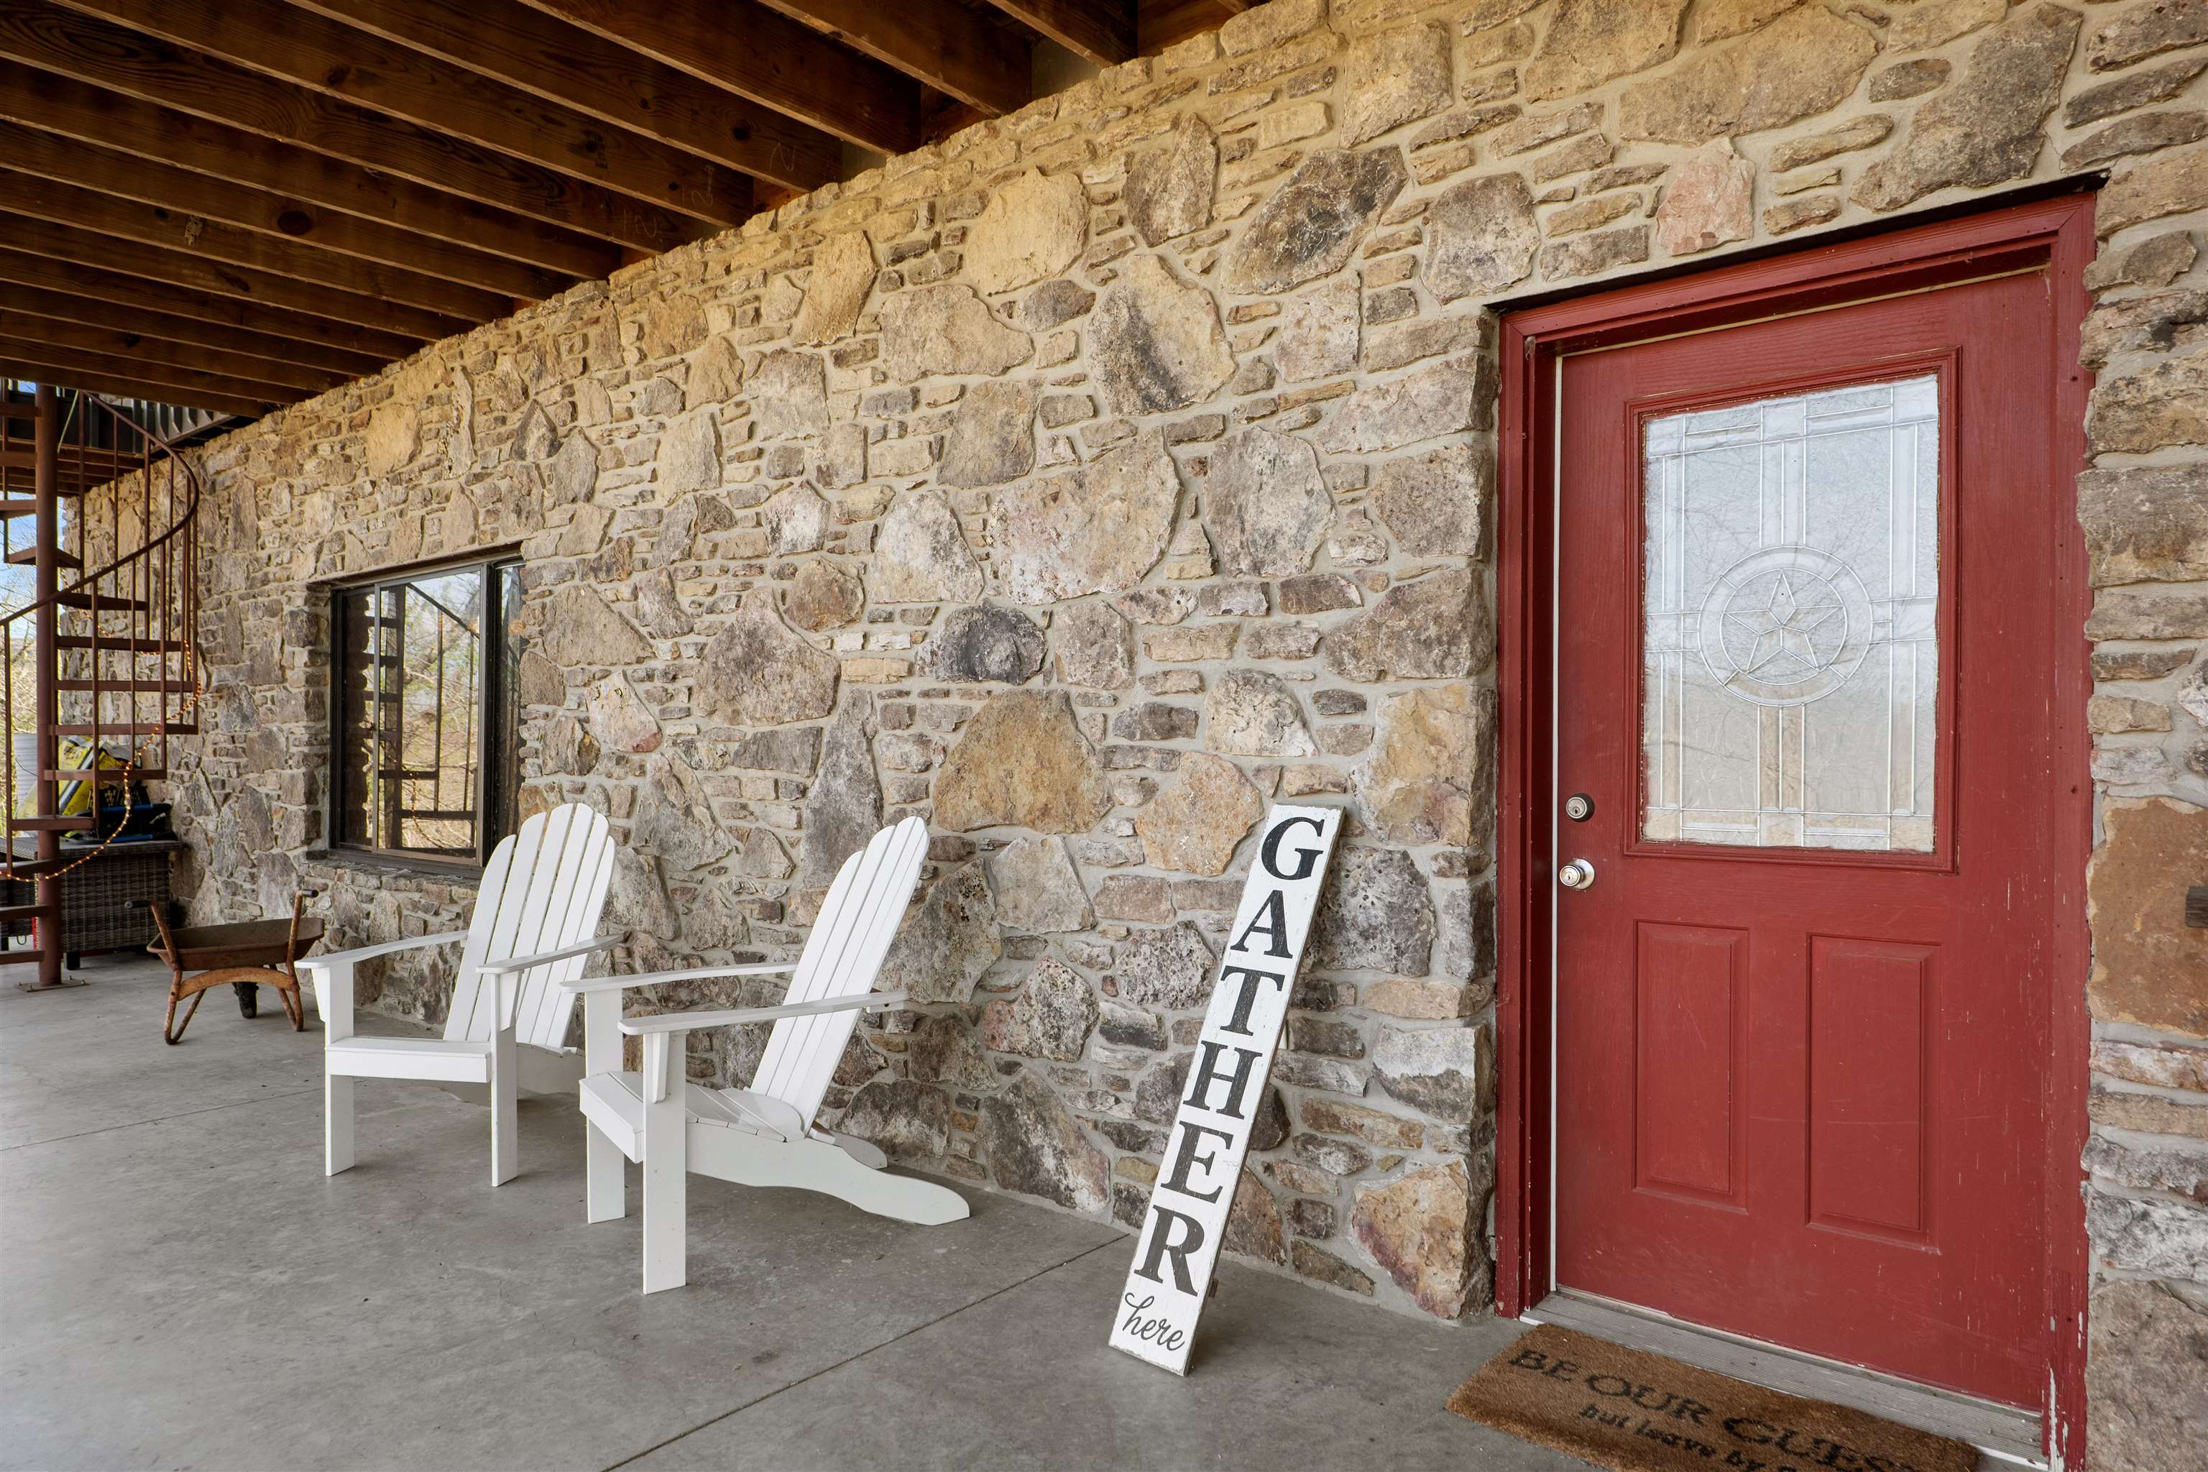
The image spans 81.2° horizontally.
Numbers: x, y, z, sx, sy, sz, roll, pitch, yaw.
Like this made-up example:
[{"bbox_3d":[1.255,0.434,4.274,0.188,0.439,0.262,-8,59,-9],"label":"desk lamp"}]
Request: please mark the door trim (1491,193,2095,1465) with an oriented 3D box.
[{"bbox_3d":[1.267,0.171,2.466,0.995,2.105,0.140,0,0,38],"label":"door trim"}]

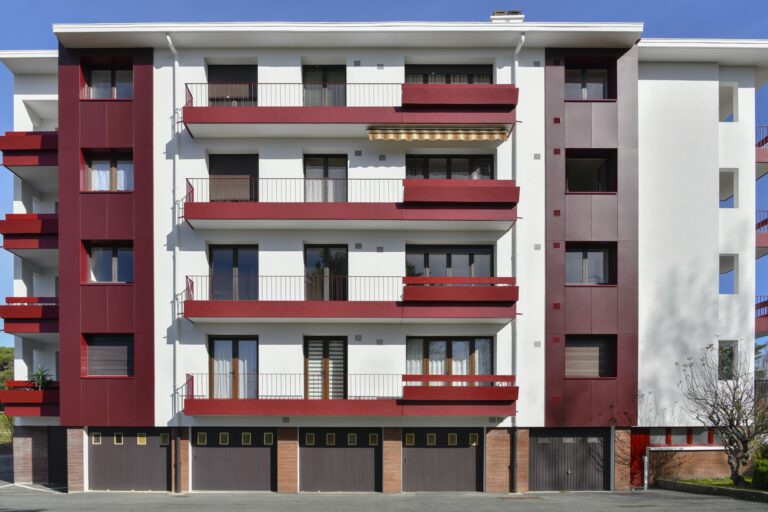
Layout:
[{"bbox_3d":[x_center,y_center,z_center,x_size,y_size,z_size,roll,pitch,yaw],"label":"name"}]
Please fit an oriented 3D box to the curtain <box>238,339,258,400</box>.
[{"bbox_3d":[-4.124,3.485,18.180,0.600,1.840,0.100,0,0,0],"label":"curtain"}]

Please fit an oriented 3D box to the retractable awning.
[{"bbox_3d":[1.560,-3.509,17.250,4.050,0.420,0.400,0,0,0],"label":"retractable awning"}]

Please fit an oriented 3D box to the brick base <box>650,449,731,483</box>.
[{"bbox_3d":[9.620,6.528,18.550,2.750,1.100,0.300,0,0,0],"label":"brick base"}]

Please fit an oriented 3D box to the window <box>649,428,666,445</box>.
[{"bbox_3d":[8.746,5.772,19.100,0.560,0.510,0.060,0,0,0],"label":"window"}]

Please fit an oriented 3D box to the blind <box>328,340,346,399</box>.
[{"bbox_3d":[-1.413,3.479,18.150,0.500,1.820,0.050,0,0,0],"label":"blind"}]

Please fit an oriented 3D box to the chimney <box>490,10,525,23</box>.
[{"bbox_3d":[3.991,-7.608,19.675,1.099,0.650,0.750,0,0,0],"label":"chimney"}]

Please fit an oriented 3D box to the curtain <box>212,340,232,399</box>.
[{"bbox_3d":[-5.083,3.596,18.800,0.629,1.904,0.120,0,0,0],"label":"curtain"}]

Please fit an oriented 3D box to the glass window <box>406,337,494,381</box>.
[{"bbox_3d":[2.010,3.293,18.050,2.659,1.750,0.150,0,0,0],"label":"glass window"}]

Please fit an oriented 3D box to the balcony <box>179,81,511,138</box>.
[{"bbox_3d":[-0.956,-4.250,17.120,9.450,1.260,1.120,0,0,0],"label":"balcony"}]

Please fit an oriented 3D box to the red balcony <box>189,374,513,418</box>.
[{"bbox_3d":[-0.967,3.899,17.250,9.420,1.220,1.200,0,0,0],"label":"red balcony"}]

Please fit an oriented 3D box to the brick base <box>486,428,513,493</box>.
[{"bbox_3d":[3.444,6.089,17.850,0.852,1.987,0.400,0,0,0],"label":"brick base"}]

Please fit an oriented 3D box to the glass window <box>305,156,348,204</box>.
[{"bbox_3d":[-1.738,-2.142,18.050,1.330,1.850,0.150,0,0,0],"label":"glass window"}]

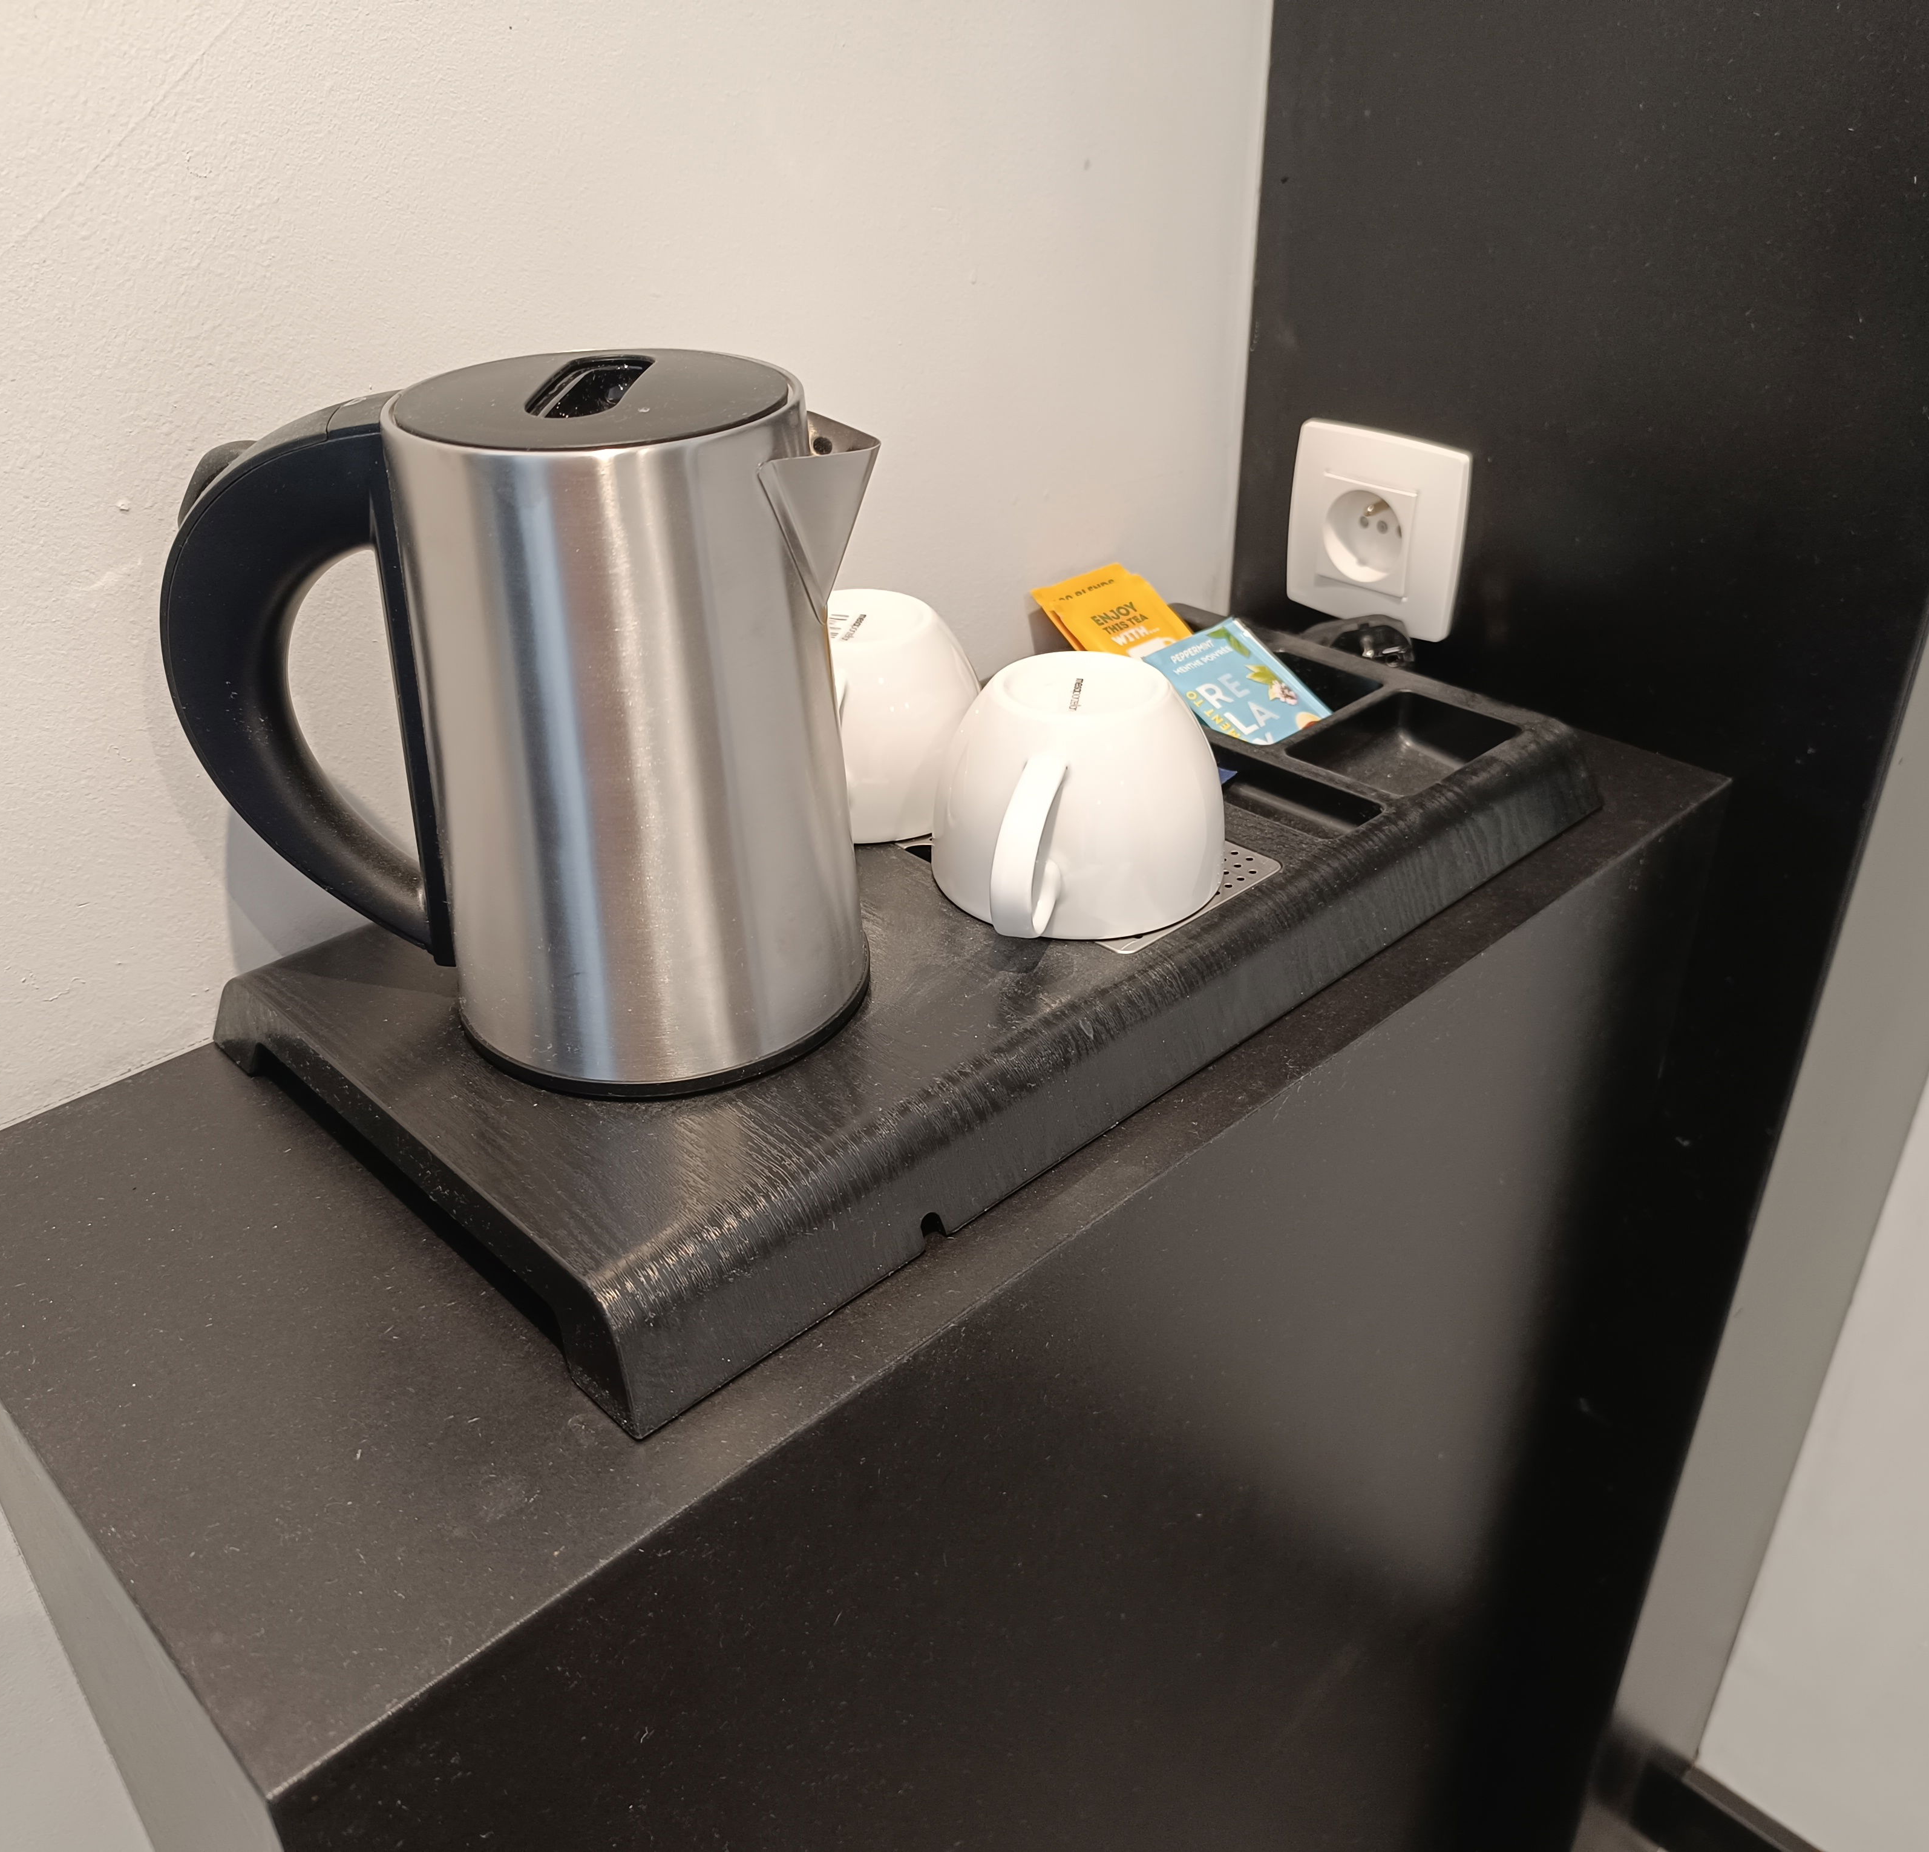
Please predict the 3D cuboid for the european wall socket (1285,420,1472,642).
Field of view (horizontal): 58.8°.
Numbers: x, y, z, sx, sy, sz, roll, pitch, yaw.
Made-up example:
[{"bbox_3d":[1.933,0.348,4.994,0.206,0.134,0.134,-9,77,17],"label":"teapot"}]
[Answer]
[{"bbox_3d":[0.173,-0.167,0.726,0.011,0.082,0.081,-27,39,-37],"label":"european wall socket"}]

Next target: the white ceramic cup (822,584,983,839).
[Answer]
[{"bbox_3d":[-0.040,-0.071,0.576,0.093,0.063,0.114,3,31,7],"label":"white ceramic cup"}]

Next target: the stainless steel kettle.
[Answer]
[{"bbox_3d":[-0.108,-0.055,0.450,0.178,0.166,0.117,-3,31,-3],"label":"stainless steel kettle"}]

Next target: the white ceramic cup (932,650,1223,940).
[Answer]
[{"bbox_3d":[0.032,-0.041,0.524,0.093,0.063,0.114,10,32,18],"label":"white ceramic cup"}]

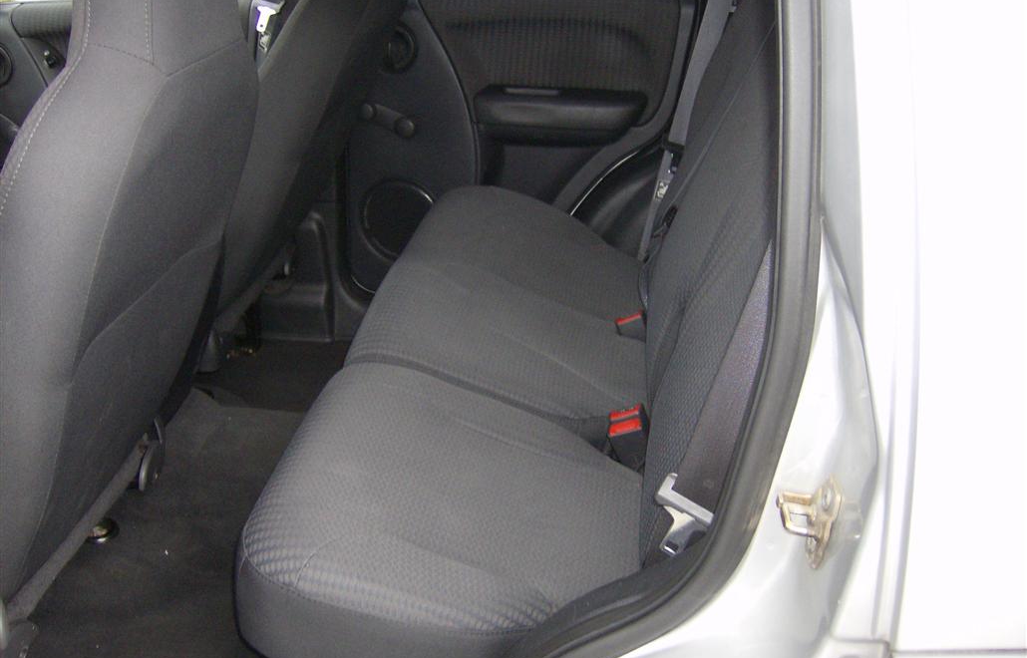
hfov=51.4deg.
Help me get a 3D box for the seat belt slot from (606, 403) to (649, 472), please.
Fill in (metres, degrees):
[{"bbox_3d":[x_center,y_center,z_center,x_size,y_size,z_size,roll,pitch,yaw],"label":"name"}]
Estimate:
[{"bbox_3d":[0.162,0.155,1.470,0.046,0.080,0.056,-12,24,13],"label":"seat belt slot"}]

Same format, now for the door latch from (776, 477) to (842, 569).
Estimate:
[{"bbox_3d":[0.236,0.155,0.850,0.042,0.076,0.038,4,27,-8],"label":"door latch"}]

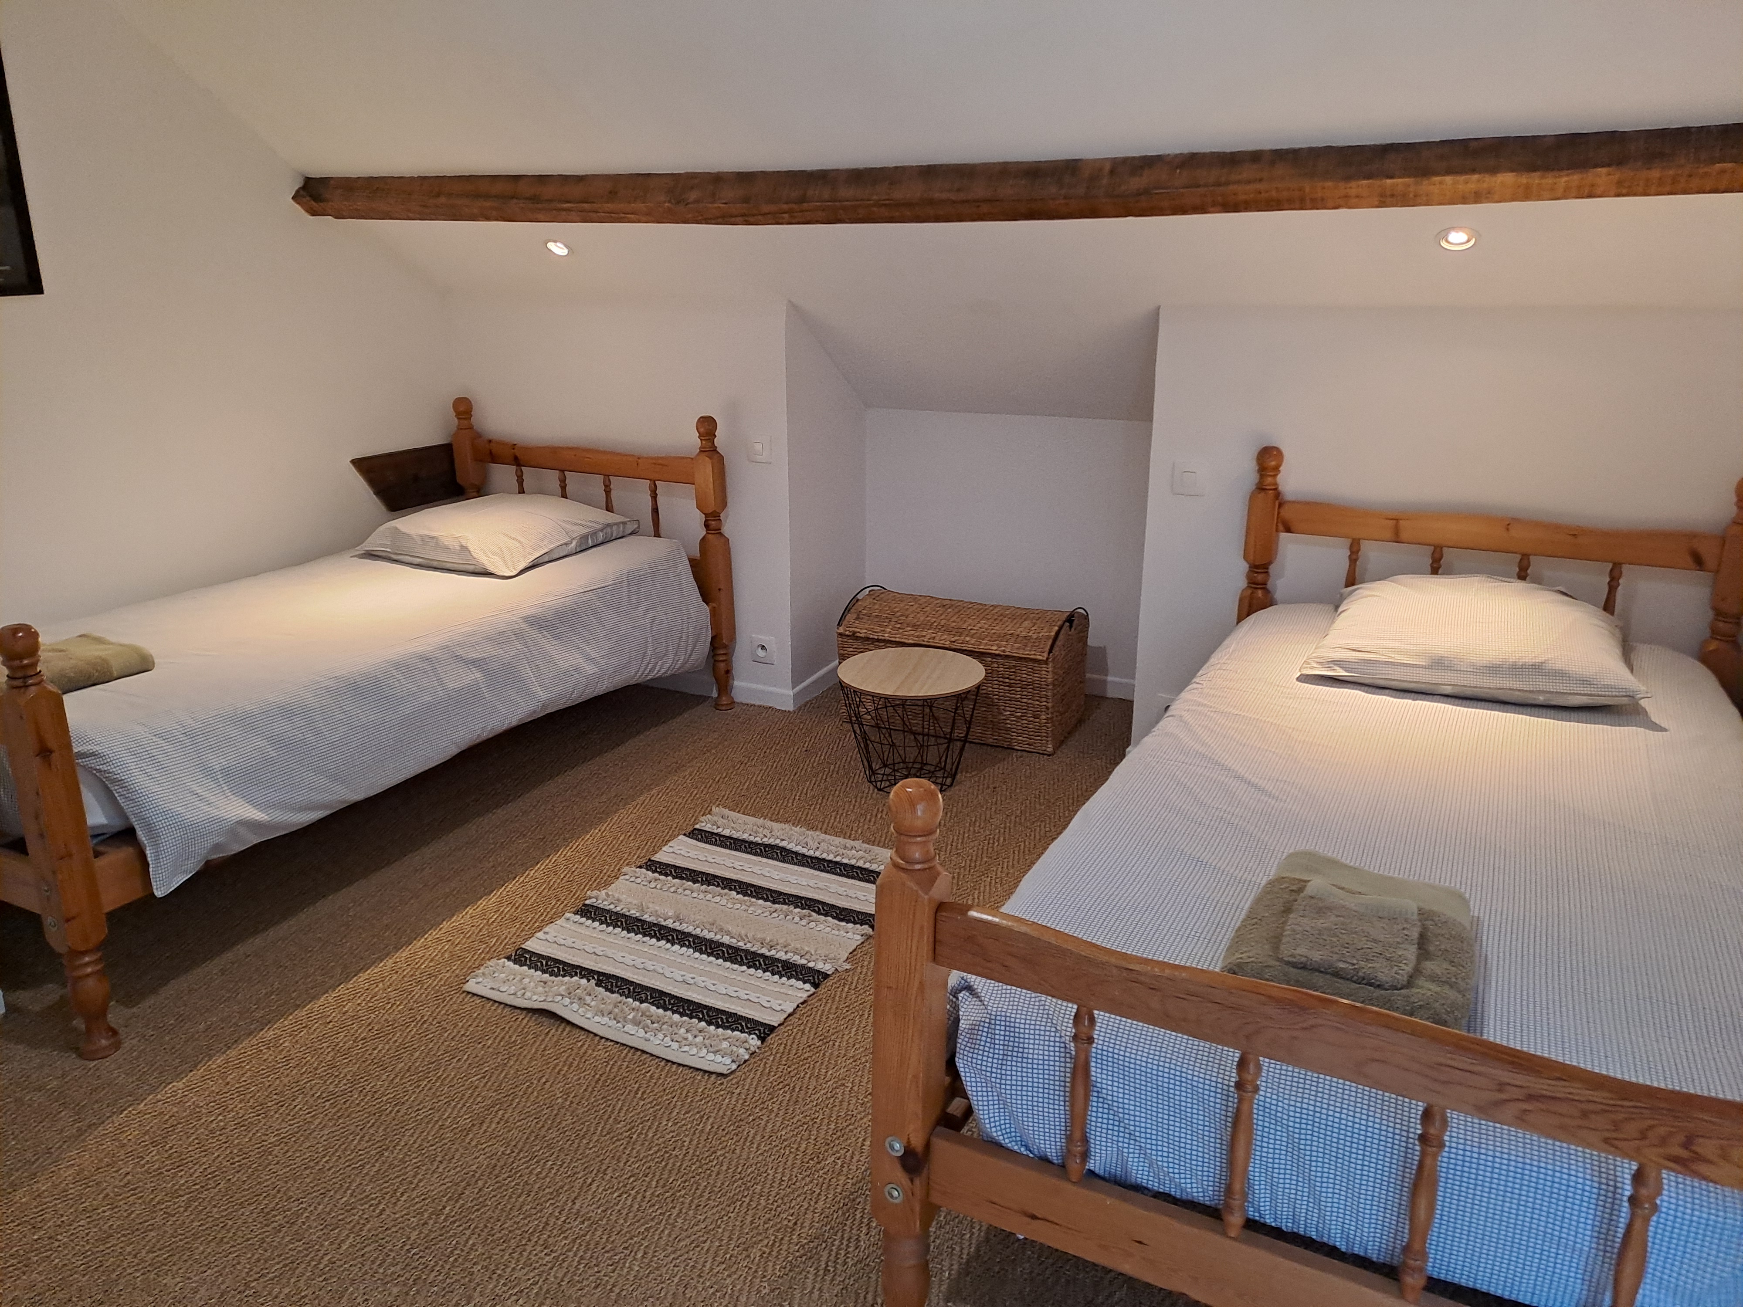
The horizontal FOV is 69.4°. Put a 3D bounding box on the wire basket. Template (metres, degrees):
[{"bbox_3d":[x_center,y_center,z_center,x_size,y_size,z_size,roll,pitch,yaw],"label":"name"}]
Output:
[{"bbox_3d":[0.103,0.190,3.315,0.374,0.286,0.374,0,18,0],"label":"wire basket"}]

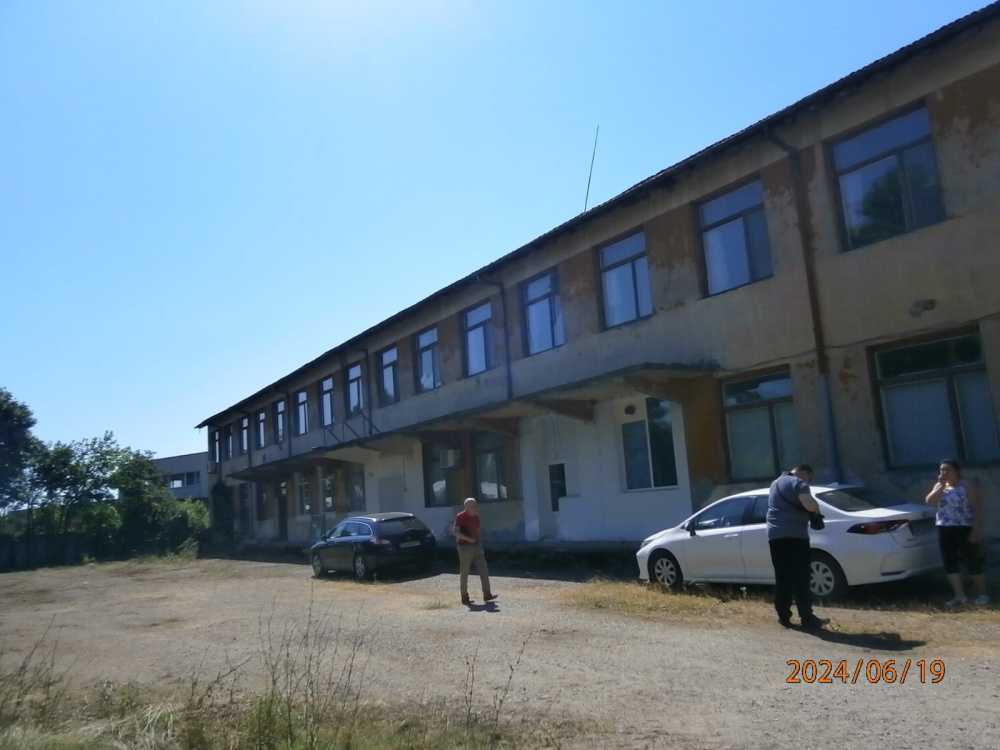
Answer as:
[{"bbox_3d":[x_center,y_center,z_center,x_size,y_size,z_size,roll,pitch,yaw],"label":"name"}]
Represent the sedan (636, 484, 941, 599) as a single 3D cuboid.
[{"bbox_3d":[4.056,2.497,11.340,1.800,1.450,4.630,3,-12,-35],"label":"sedan"}]

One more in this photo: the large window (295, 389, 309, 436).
[{"bbox_3d":[-9.580,1.819,36.842,0.160,2.240,1.790,5,-13,-34],"label":"large window"}]

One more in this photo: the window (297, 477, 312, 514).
[{"bbox_3d":[-8.642,5.333,33.162,0.130,1.650,1.600,3,-12,-34],"label":"window"}]

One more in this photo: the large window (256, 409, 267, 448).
[{"bbox_3d":[-12.325,2.775,38.799,0.130,1.840,1.480,3,-12,-34],"label":"large window"}]

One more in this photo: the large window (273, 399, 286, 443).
[{"bbox_3d":[-10.882,2.259,37.043,0.130,1.900,1.620,3,-12,-34],"label":"large window"}]

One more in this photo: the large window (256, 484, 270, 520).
[{"bbox_3d":[-11.977,6.466,38.021,0.130,1.700,1.700,3,-12,-34],"label":"large window"}]

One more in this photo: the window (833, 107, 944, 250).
[{"bbox_3d":[6.748,-3.366,13.064,0.160,2.060,1.700,5,-13,-34],"label":"window"}]

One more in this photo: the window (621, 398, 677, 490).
[{"bbox_3d":[3.430,1.606,17.298,0.140,2.040,1.590,5,-13,-34],"label":"window"}]

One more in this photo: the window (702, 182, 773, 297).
[{"bbox_3d":[4.570,-2.640,14.652,0.130,1.900,1.620,3,-12,-34],"label":"window"}]

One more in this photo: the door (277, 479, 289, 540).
[{"bbox_3d":[-10.999,6.929,38.312,0.150,2.970,1.670,5,-13,-34],"label":"door"}]

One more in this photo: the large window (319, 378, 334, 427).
[{"bbox_3d":[-7.794,1.242,34.242,0.160,2.230,1.750,5,-13,-34],"label":"large window"}]

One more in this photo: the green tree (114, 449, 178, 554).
[{"bbox_3d":[-20.473,7.384,43.500,3.800,6.000,3.800,5,-13,-34],"label":"green tree"}]

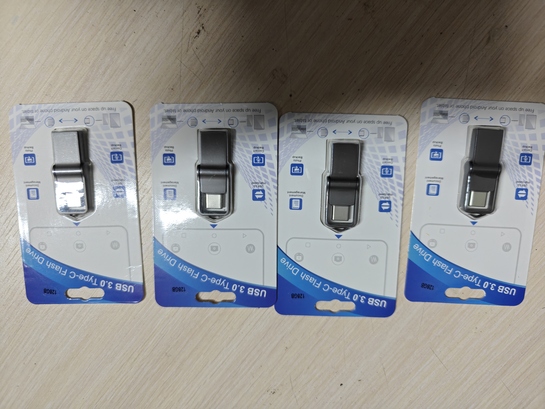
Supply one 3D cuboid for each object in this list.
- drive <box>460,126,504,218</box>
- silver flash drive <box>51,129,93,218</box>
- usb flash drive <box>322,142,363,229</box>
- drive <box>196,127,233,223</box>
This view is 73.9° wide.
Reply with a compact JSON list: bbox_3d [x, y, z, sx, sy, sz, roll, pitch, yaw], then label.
[{"bbox_3d":[0.111,-0.016,0.191,0.017,0.007,0.047,1,96,0],"label":"drive"},{"bbox_3d":[-0.108,-0.015,0.193,0.017,0.007,0.047,-1,96,1],"label":"silver flash drive"},{"bbox_3d":[0.038,-0.009,0.192,0.017,0.007,0.047,1,96,1],"label":"usb flash drive"},{"bbox_3d":[-0.031,-0.015,0.192,0.017,0.007,0.047,1,96,1],"label":"drive"}]

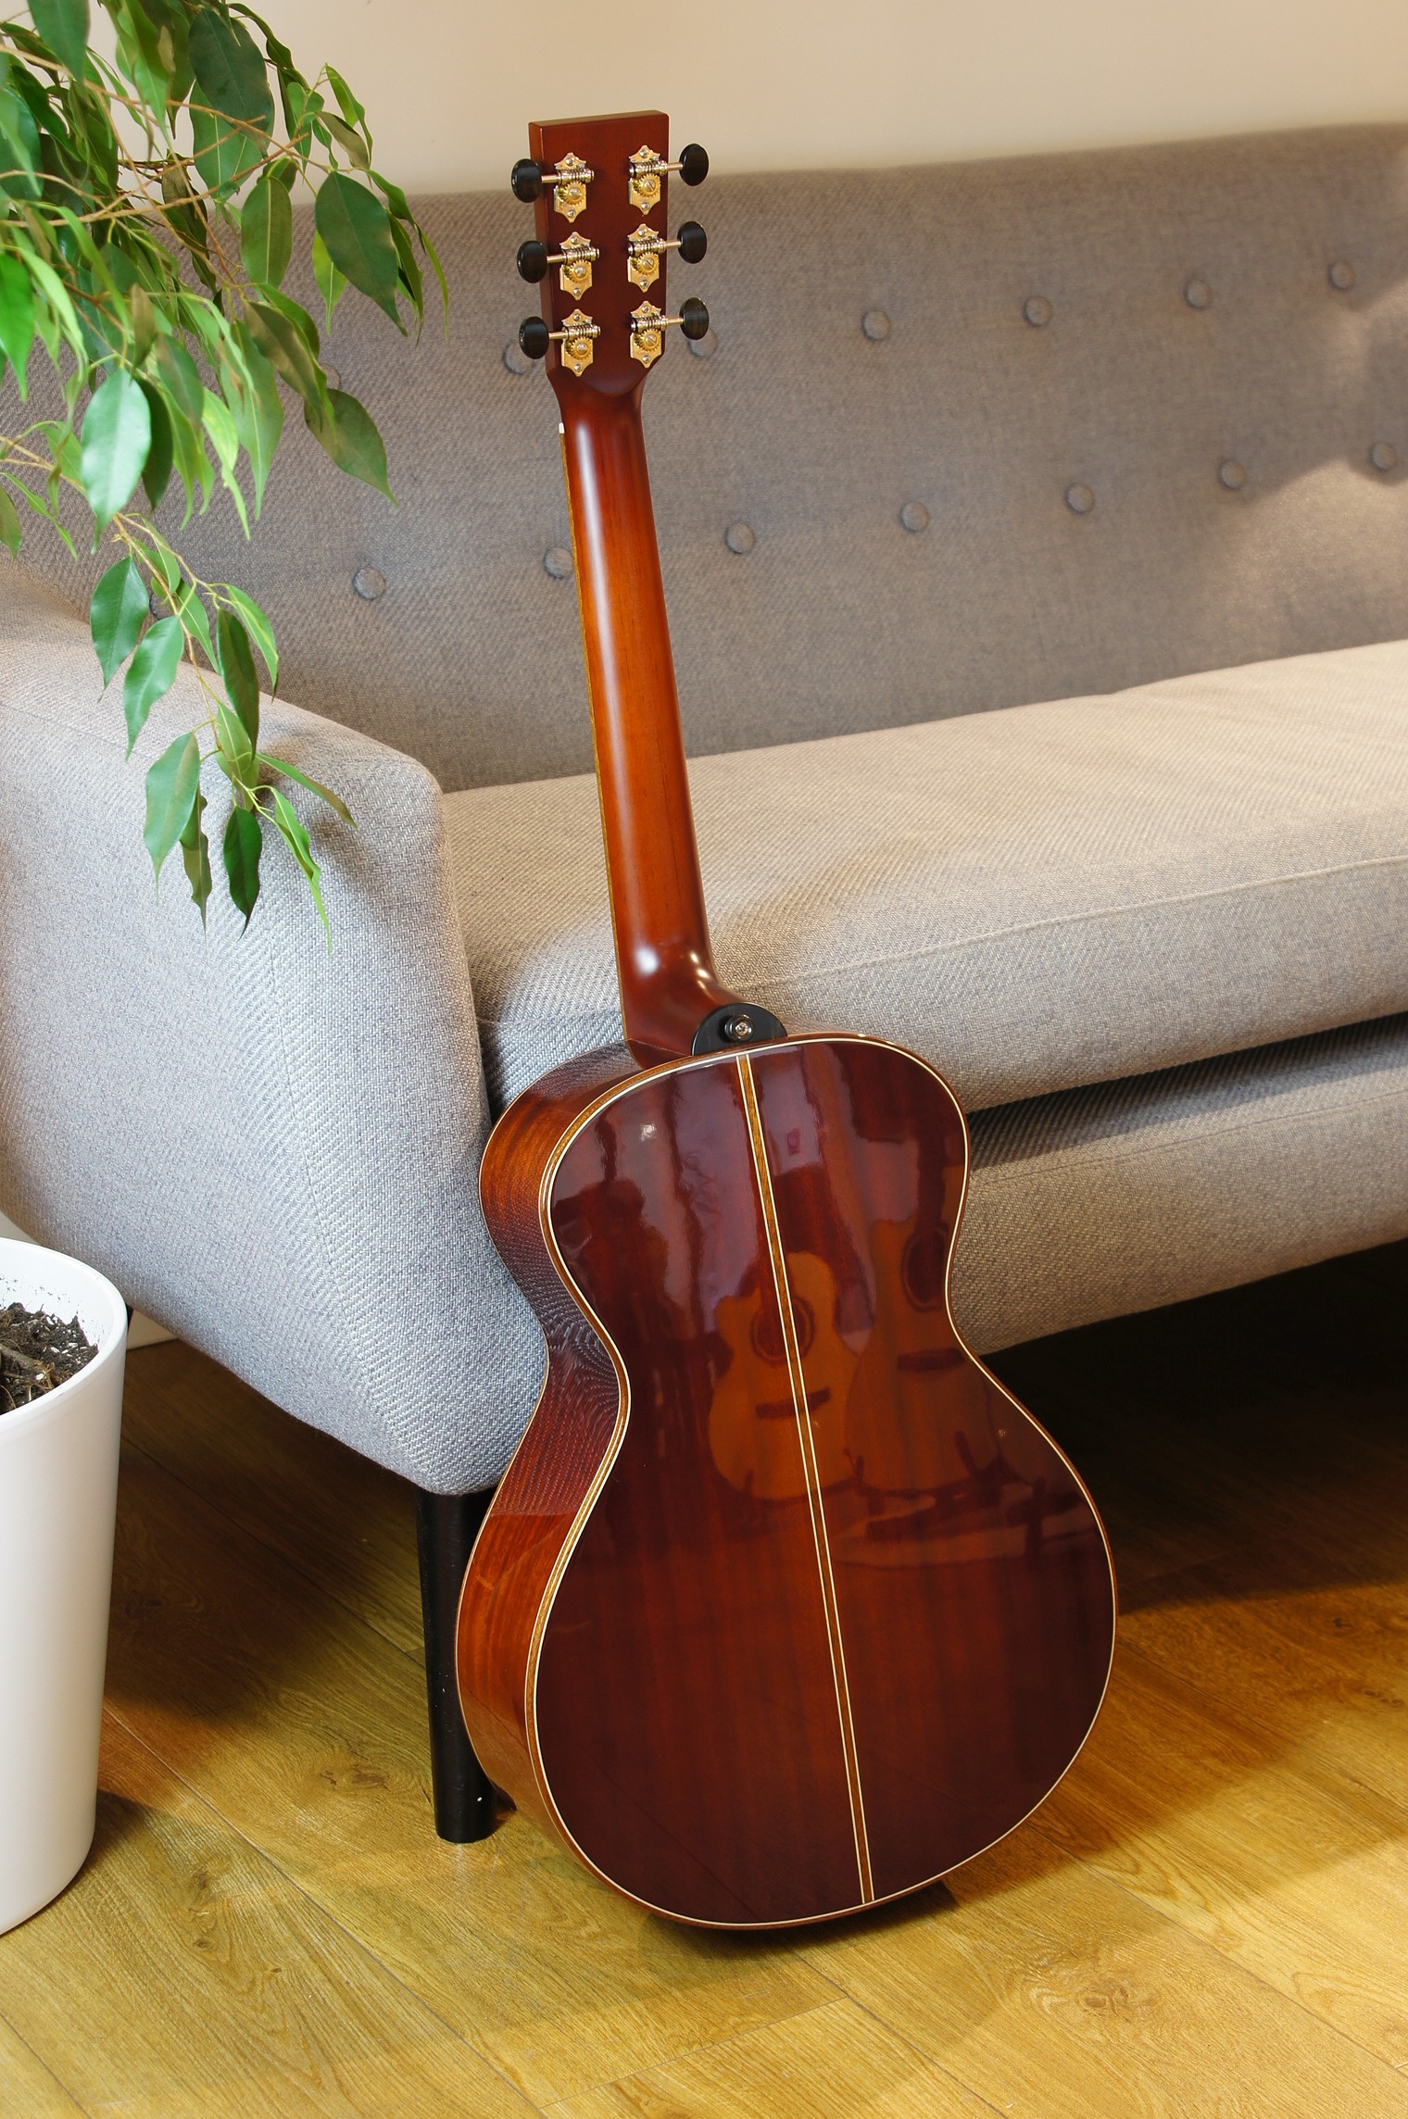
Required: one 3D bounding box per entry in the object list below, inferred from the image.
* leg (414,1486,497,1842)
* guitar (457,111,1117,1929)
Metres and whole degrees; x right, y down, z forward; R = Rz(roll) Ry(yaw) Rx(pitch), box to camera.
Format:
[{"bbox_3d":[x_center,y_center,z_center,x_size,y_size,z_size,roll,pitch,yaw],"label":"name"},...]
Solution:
[{"bbox_3d":[-0.146,0.361,2.127,0.050,0.230,0.050,-2,18,1],"label":"leg"},{"bbox_3d":[0.005,-0.018,1.996,0.370,1.011,0.135,-11,10,-23],"label":"guitar"}]

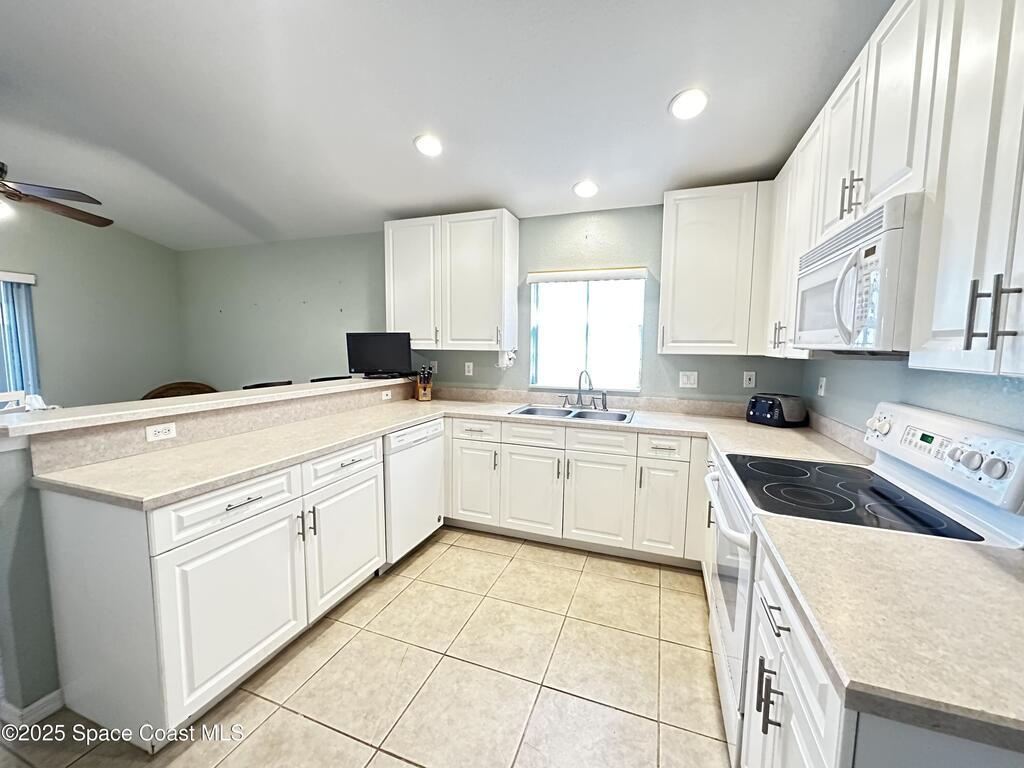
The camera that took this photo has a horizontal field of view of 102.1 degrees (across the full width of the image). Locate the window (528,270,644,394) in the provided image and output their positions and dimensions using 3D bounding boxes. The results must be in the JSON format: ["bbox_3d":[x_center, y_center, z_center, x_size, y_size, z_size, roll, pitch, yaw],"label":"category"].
[{"bbox_3d":[0.557,-0.409,3.257,0.915,0.930,0.100,3,6,20],"label":"window"}]

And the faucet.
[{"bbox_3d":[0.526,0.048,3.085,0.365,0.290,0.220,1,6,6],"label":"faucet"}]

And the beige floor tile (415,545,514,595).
[{"bbox_3d":[-0.284,1.168,2.609,0.457,0.010,0.457,3,6,20],"label":"beige floor tile"}]

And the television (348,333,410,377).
[{"bbox_3d":[-1.107,-0.240,3.498,0.520,0.375,0.160,1,6,-2],"label":"television"}]

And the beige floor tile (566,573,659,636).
[{"bbox_3d":[0.580,1.210,2.293,0.457,0.010,0.457,3,6,20],"label":"beige floor tile"}]

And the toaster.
[{"bbox_3d":[1.769,0.178,2.735,0.240,0.185,0.250,-2,6,-30],"label":"toaster"}]

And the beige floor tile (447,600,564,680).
[{"bbox_3d":[-0.011,1.230,2.021,0.457,0.010,0.457,3,6,20],"label":"beige floor tile"}]

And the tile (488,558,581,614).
[{"bbox_3d":[0.148,1.189,2.451,0.457,0.010,0.457,3,6,20],"label":"tile"}]

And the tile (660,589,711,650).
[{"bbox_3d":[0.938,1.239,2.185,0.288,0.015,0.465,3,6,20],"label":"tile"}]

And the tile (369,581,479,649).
[{"bbox_3d":[-0.449,1.221,2.195,0.465,0.015,0.465,3,6,20],"label":"tile"}]

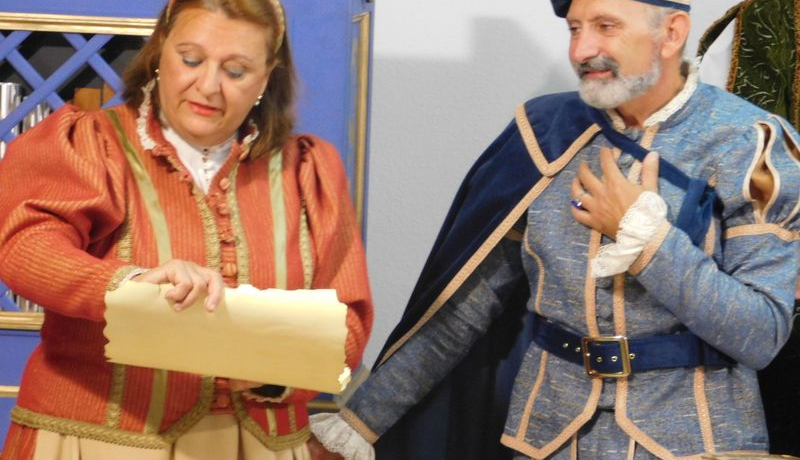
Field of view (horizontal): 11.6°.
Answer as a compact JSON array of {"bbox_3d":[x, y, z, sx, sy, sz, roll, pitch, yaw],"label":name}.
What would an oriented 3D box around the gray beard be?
[{"bbox_3d":[0.307,-0.218,5.840,0.110,0.083,0.135,-2,6,-40],"label":"gray beard"}]

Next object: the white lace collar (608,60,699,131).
[{"bbox_3d":[0.379,-0.203,5.900,0.140,0.095,0.140,4,5,24],"label":"white lace collar"}]

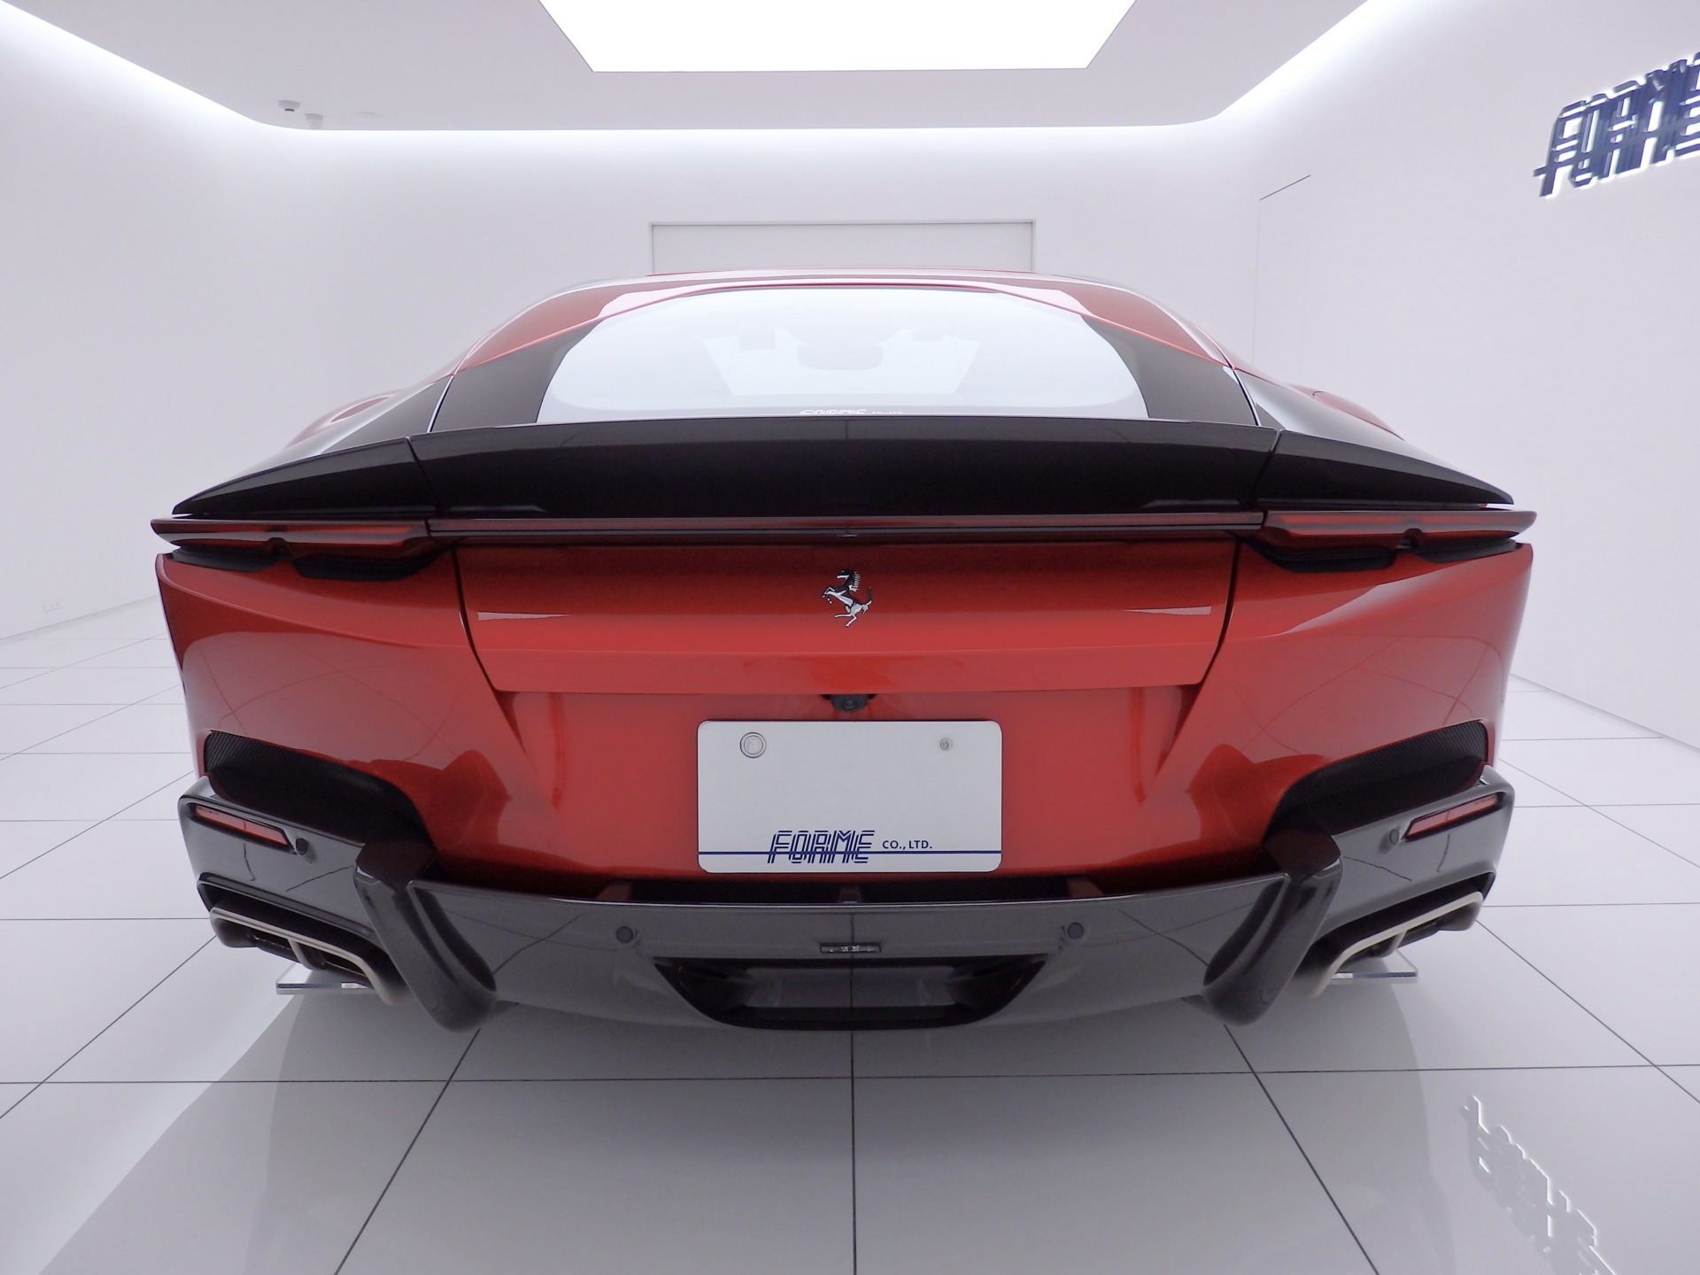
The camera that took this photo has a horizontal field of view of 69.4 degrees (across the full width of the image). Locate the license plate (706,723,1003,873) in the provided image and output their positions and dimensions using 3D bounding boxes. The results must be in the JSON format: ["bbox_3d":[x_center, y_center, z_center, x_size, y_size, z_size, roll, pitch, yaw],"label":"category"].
[{"bbox_3d":[0.001,0.174,1.335,0.330,0.165,0.015,0,1,0],"label":"license plate"}]

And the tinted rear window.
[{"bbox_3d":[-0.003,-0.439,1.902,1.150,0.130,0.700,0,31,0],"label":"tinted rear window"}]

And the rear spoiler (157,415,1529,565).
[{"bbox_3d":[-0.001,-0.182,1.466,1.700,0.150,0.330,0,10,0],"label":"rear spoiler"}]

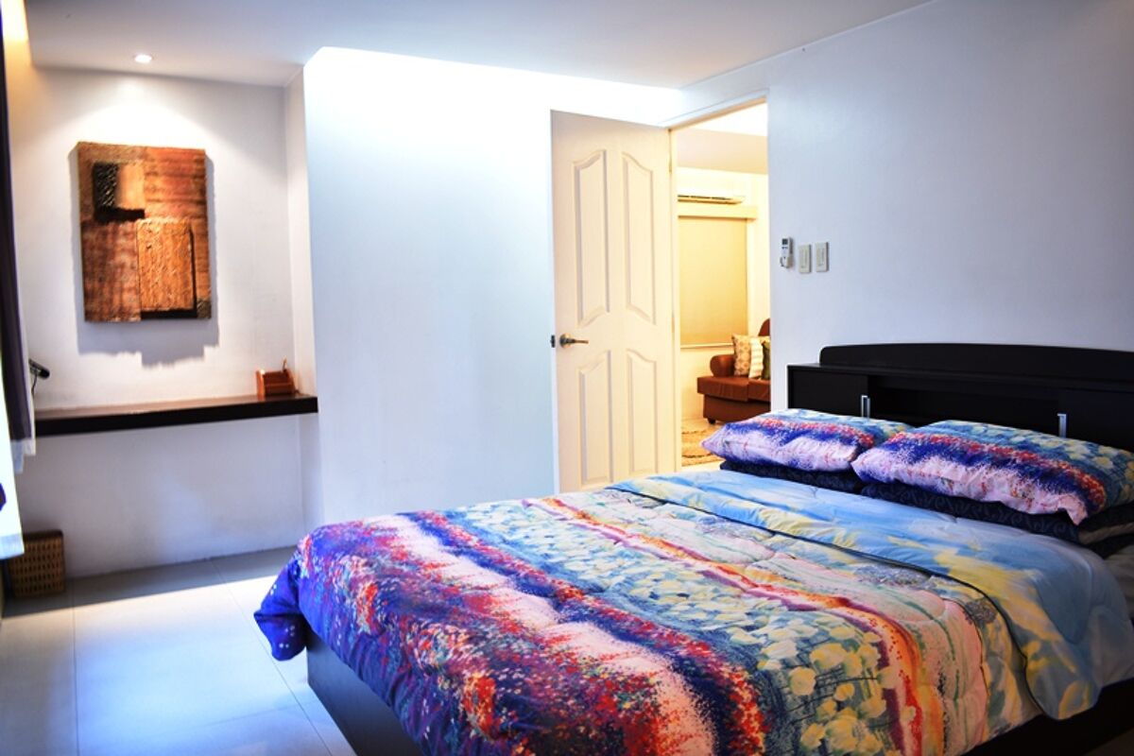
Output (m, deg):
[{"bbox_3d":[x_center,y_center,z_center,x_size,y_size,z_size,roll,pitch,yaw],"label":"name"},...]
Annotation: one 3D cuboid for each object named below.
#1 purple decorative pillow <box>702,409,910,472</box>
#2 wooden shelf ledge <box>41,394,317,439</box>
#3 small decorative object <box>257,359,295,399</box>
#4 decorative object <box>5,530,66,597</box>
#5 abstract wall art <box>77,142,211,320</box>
[{"bbox_3d":[0.944,0.220,3.196,0.524,0.149,0.750,-4,6,-30],"label":"purple decorative pillow"},{"bbox_3d":[-1.720,0.148,3.676,1.178,0.064,0.432,-4,6,-30],"label":"wooden shelf ledge"},{"bbox_3d":[-1.373,-0.003,4.002,0.155,0.171,0.167,-4,6,-30],"label":"small decorative object"},{"bbox_3d":[-2.223,0.787,3.581,0.186,0.231,0.167,-4,6,-30],"label":"decorative object"},{"bbox_3d":[-1.856,-0.635,3.756,0.502,0.760,0.048,-4,6,-30],"label":"abstract wall art"}]

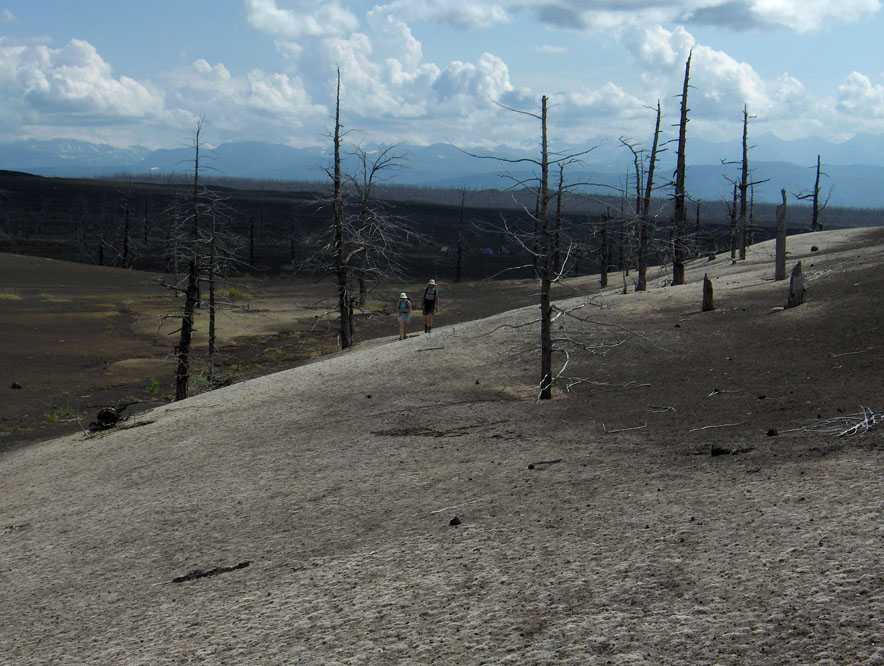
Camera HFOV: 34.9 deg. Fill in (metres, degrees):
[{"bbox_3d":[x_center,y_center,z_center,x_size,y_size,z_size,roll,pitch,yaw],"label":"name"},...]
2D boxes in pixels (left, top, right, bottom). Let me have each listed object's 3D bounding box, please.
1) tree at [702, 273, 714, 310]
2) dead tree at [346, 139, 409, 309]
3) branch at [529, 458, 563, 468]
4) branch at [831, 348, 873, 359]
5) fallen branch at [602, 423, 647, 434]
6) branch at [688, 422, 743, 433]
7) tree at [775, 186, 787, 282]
[{"bbox_3d":[5.872,-0.914,31.000,0.245,0.840,0.240,2,6,0],"label":"tree"},{"bbox_3d":[-3.958,-6.435,85.000,3.700,9.900,3.600,2,6,0],"label":"dead tree"},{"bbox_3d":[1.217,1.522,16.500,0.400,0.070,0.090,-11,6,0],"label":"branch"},{"bbox_3d":[6.711,0.331,23.000,0.733,0.060,0.090,-11,6,0],"label":"branch"},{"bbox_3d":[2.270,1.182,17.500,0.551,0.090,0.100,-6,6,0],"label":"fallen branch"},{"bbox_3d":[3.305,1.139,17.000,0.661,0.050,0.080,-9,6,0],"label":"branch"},{"bbox_3d":[9.023,-2.612,37.500,0.290,2.470,0.280,2,6,0],"label":"tree"}]

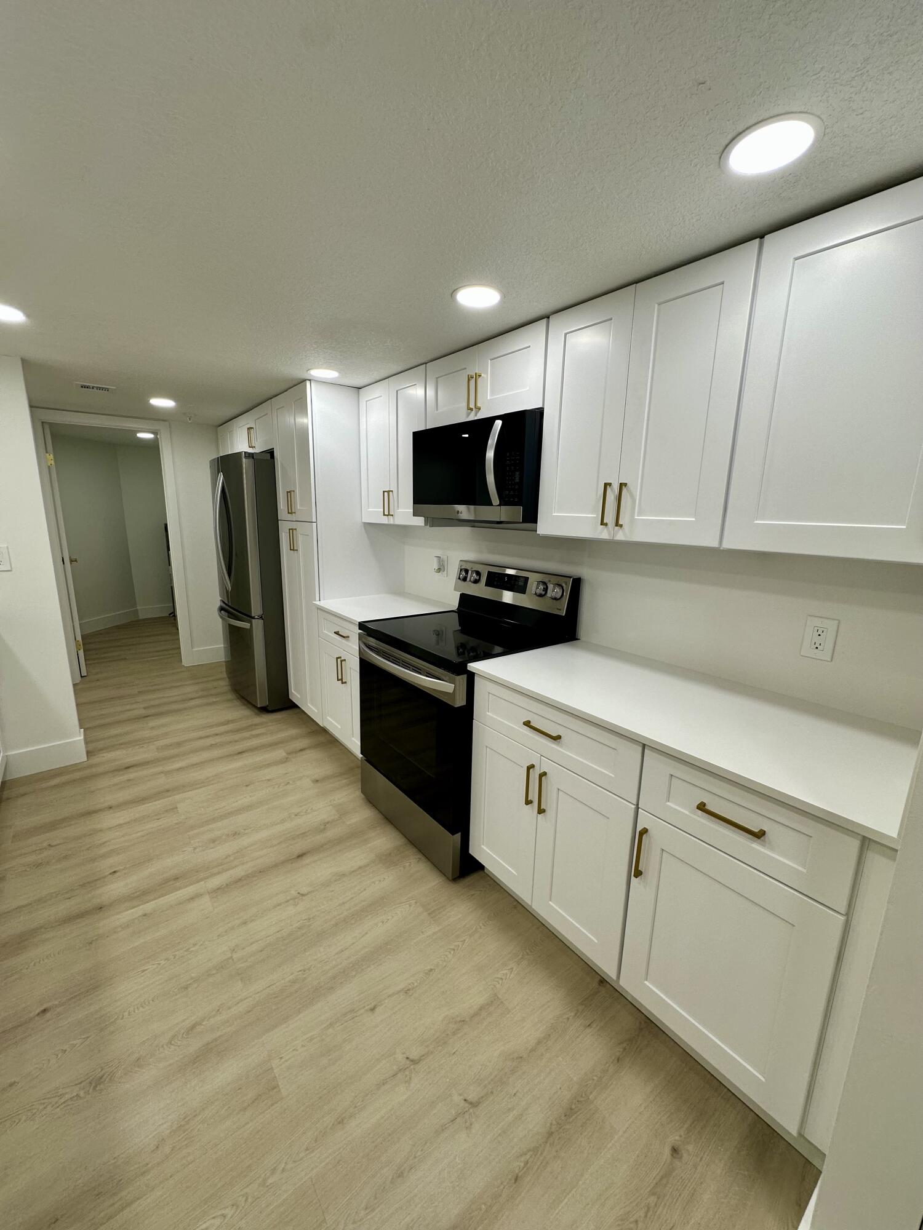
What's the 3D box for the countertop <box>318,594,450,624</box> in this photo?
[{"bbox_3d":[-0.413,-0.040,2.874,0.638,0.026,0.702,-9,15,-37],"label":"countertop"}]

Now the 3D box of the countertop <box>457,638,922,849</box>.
[{"bbox_3d":[0.649,0.264,1.538,0.637,0.023,1.217,-8,15,-37],"label":"countertop"}]

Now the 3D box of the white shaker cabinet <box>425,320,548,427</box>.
[{"bbox_3d":[0.188,-0.996,2.189,0.318,0.299,0.762,-9,15,-37],"label":"white shaker cabinet"}]

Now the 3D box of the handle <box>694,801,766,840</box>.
[{"bbox_3d":[0.617,0.469,1.144,0.031,0.011,0.142,-9,15,-37],"label":"handle"}]

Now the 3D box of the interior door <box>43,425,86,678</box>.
[{"bbox_3d":[-3.386,-0.530,4.277,0.036,2.016,0.740,-8,15,-37],"label":"interior door"}]

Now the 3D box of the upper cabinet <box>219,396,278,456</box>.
[{"bbox_3d":[-1.423,-1.393,3.960,0.604,0.304,1.463,-8,15,-37],"label":"upper cabinet"}]

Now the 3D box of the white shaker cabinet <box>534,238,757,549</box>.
[{"bbox_3d":[0.636,-0.633,1.658,0.313,0.752,0.689,-8,15,-37],"label":"white shaker cabinet"}]

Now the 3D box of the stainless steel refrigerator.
[{"bbox_3d":[-1.422,-0.277,3.929,0.860,1.787,0.915,-9,15,-37],"label":"stainless steel refrigerator"}]

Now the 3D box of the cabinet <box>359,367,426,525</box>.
[{"bbox_3d":[-0.261,-0.890,2.779,0.313,0.752,0.681,-8,15,-37],"label":"cabinet"}]

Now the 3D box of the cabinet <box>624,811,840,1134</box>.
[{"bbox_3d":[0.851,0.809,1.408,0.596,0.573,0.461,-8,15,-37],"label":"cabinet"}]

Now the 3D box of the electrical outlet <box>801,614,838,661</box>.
[{"bbox_3d":[1.062,0.070,1.481,0.012,0.124,0.080,-8,15,-37],"label":"electrical outlet"}]

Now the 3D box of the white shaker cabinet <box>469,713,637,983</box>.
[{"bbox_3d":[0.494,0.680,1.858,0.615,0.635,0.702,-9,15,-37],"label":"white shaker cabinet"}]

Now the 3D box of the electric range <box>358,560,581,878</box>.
[{"bbox_3d":[-0.006,0.392,2.348,0.735,1.188,0.758,-9,15,-37],"label":"electric range"}]

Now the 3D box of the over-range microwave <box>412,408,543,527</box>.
[{"bbox_3d":[0.148,-0.613,2.214,0.414,0.434,0.753,-8,15,-37],"label":"over-range microwave"}]

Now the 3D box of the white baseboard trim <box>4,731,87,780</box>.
[{"bbox_3d":[-2.334,0.799,2.788,0.363,0.143,0.020,-9,15,-37],"label":"white baseboard trim"}]

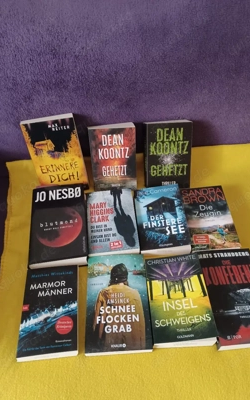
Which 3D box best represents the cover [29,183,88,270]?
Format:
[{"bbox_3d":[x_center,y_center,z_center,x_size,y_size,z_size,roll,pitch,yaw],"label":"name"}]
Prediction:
[{"bbox_3d":[-0.166,0.060,0.729,0.133,0.033,0.213,-5,55,-5],"label":"cover"}]

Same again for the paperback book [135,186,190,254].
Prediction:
[{"bbox_3d":[0.093,0.049,0.743,0.118,0.028,0.185,-8,52,5],"label":"paperback book"}]

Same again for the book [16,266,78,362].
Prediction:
[{"bbox_3d":[-0.157,0.232,0.617,0.115,0.021,0.185,-4,49,-4],"label":"book"}]

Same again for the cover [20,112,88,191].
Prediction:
[{"bbox_3d":[-0.174,-0.111,0.748,0.125,0.200,0.028,-10,34,-2],"label":"cover"}]

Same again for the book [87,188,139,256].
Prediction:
[{"bbox_3d":[-0.033,0.059,0.735,0.121,0.032,0.183,-5,52,-2],"label":"book"}]

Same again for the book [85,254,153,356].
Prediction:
[{"bbox_3d":[-0.016,0.213,0.609,0.126,0.027,0.197,-2,52,-2],"label":"book"}]

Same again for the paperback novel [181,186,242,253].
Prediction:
[{"bbox_3d":[0.212,0.049,0.742,0.112,0.027,0.188,-4,53,2],"label":"paperback novel"}]

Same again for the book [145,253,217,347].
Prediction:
[{"bbox_3d":[0.113,0.209,0.617,0.119,0.032,0.181,-9,48,7],"label":"book"}]

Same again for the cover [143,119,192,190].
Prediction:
[{"bbox_3d":[0.113,-0.117,0.783,0.119,0.183,0.039,-4,22,-8],"label":"cover"}]

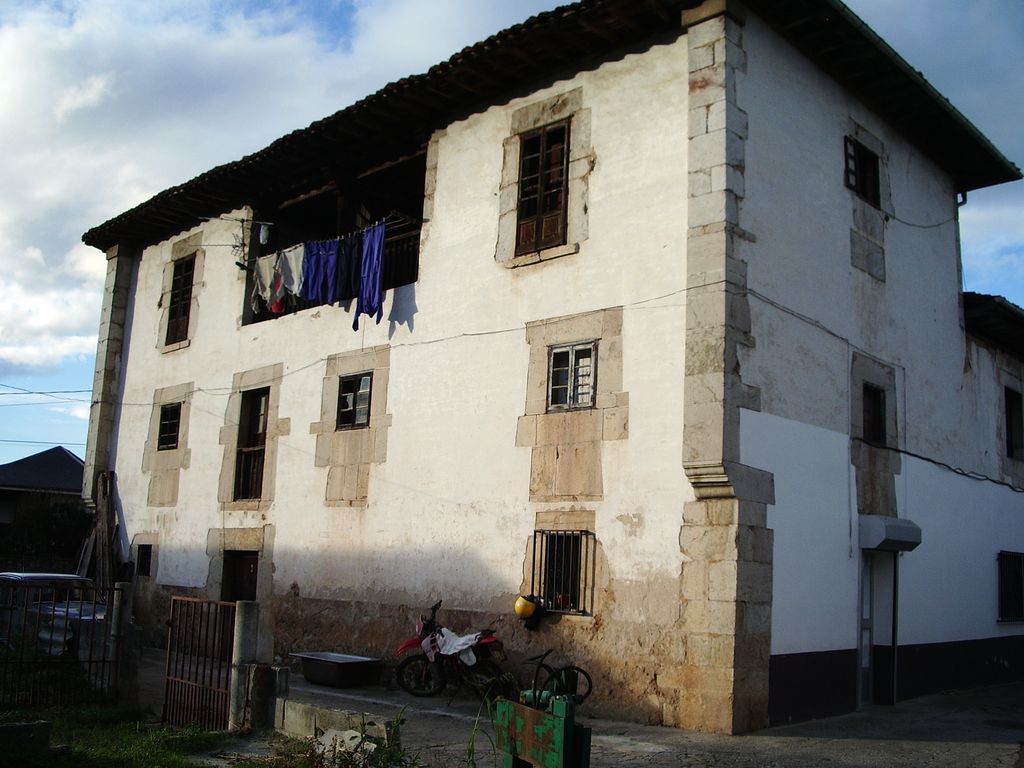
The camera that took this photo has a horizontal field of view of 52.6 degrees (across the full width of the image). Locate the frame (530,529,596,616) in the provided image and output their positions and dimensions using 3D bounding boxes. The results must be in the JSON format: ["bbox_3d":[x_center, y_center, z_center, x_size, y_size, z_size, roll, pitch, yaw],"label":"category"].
[{"bbox_3d":[0.641,2.339,12.880,0.840,1.040,0.200,-8,-14,44],"label":"frame"}]

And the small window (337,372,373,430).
[{"bbox_3d":[-2.550,0.291,16.780,0.893,0.909,0.100,-8,-14,44],"label":"small window"}]

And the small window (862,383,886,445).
[{"bbox_3d":[5.039,0.429,14.385,0.120,0.809,0.720,-8,-14,44],"label":"small window"}]

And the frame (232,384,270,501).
[{"bbox_3d":[-4.716,1.108,18.773,0.951,2.024,0.120,-8,-14,44],"label":"frame"}]

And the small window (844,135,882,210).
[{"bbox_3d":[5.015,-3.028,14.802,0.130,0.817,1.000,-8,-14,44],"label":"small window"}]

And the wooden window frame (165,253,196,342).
[{"bbox_3d":[-6.929,-1.747,21.627,0.970,1.852,0.100,-8,-14,44],"label":"wooden window frame"}]

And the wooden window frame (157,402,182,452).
[{"bbox_3d":[-6.968,0.887,21.084,0.881,0.955,0.100,-8,-14,44],"label":"wooden window frame"}]

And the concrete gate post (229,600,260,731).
[{"bbox_3d":[-2.580,2.705,9.950,0.160,1.230,0.160,-8,-14,44],"label":"concrete gate post"}]

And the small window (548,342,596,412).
[{"bbox_3d":[0.787,-0.089,13.527,0.854,0.903,0.100,-8,-14,44],"label":"small window"}]

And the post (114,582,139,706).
[{"bbox_3d":[-4.181,2.796,11.200,0.140,1.300,0.140,-8,-14,44],"label":"post"}]

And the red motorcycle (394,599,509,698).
[{"bbox_3d":[-0.696,3.269,12.750,1.880,1.220,0.760,-5,-13,37],"label":"red motorcycle"}]

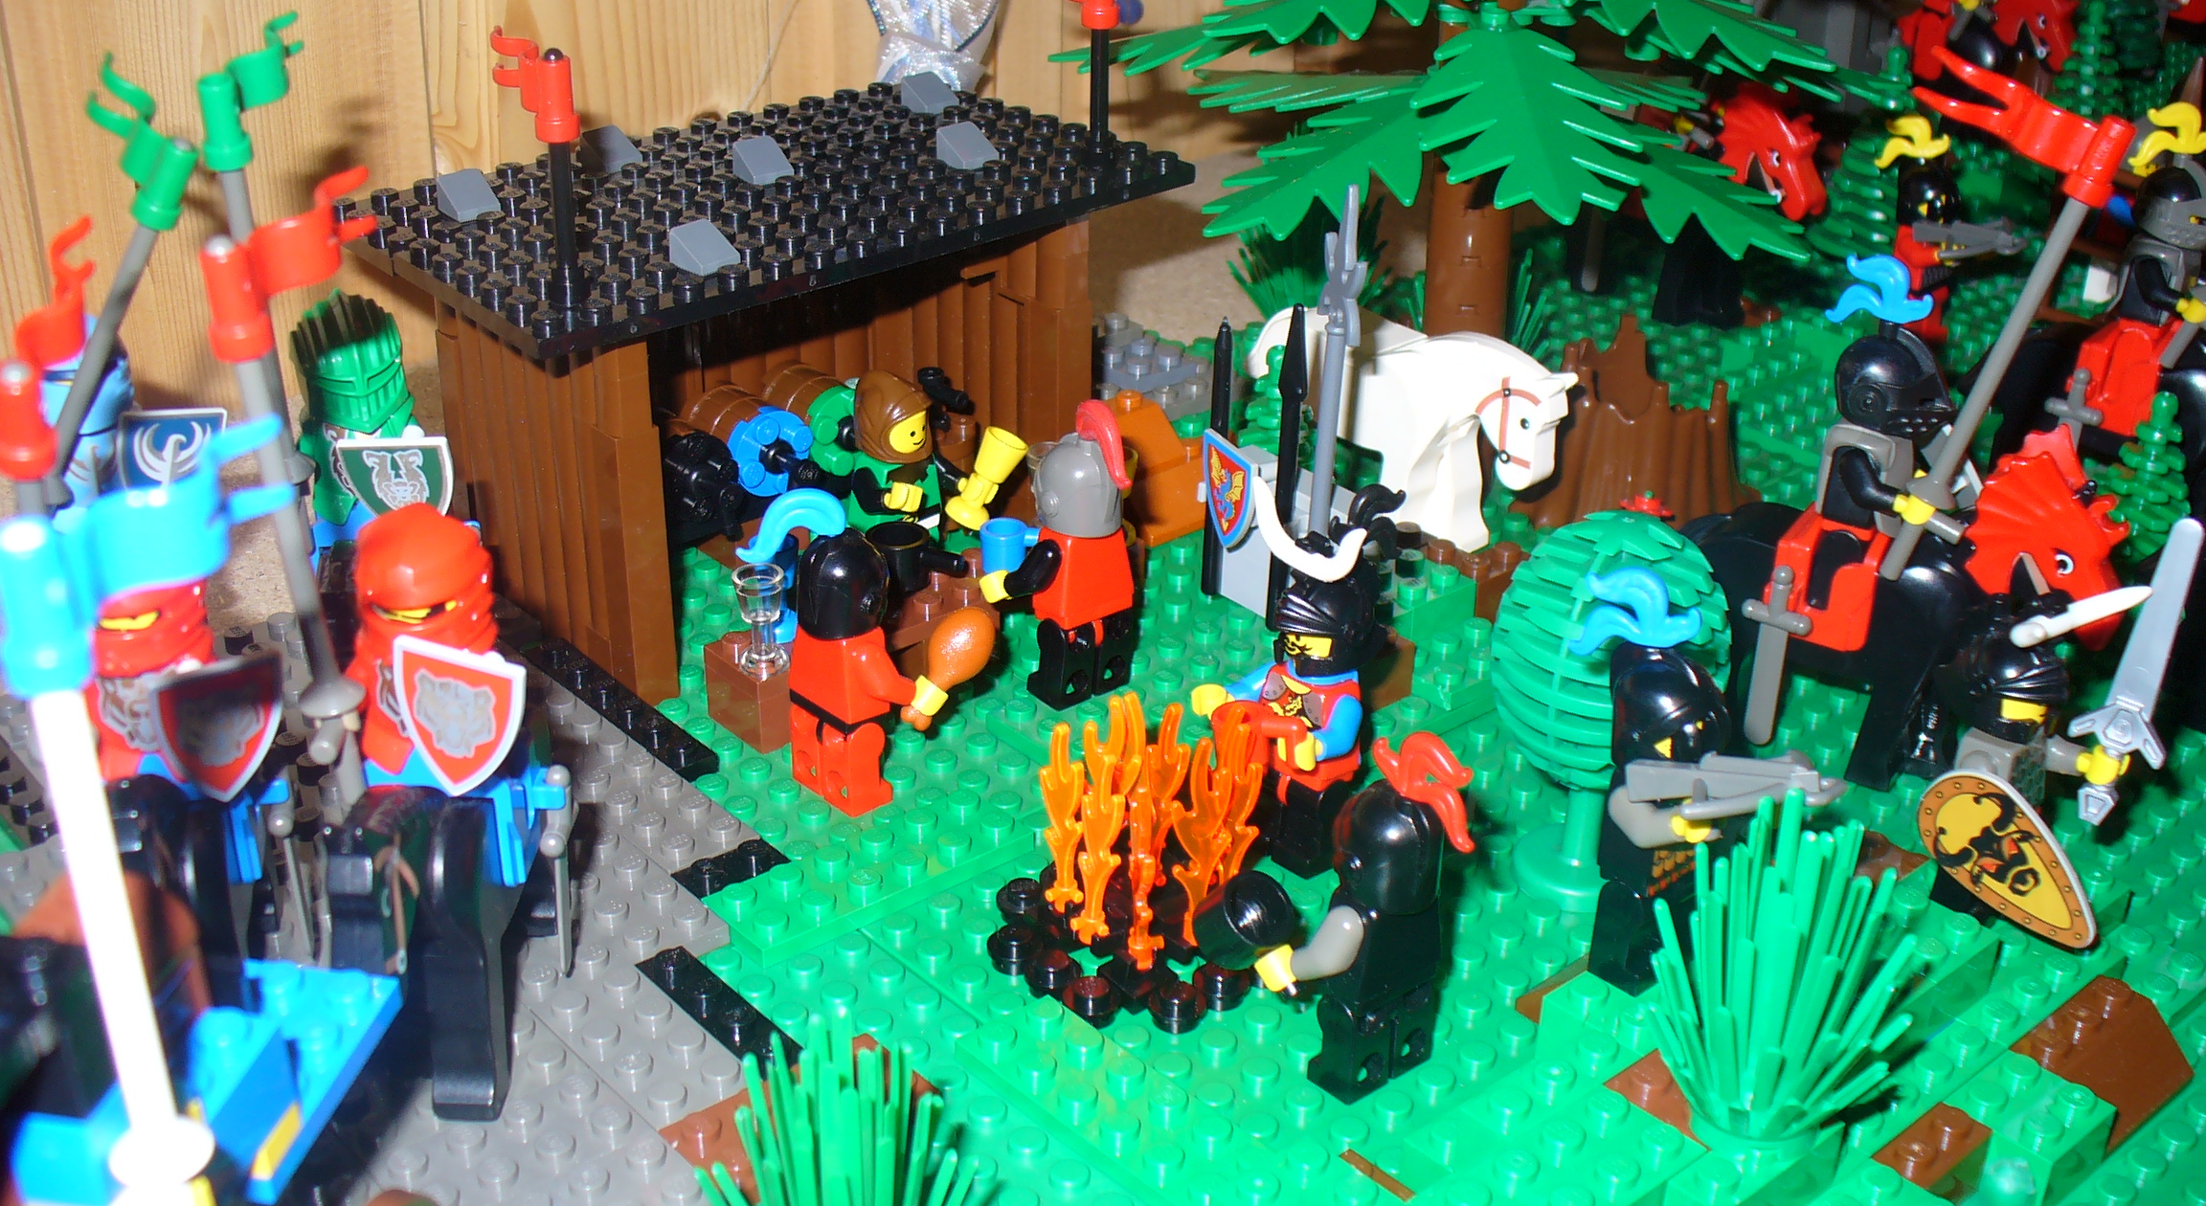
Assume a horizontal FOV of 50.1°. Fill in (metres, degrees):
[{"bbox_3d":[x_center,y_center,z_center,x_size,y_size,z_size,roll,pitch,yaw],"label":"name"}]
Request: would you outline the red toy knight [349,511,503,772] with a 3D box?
[{"bbox_3d":[-0.079,0.012,0.281,0.022,0.043,0.017,0,27,0],"label":"red toy knight"}]

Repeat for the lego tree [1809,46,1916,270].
[{"bbox_3d":[0.182,-0.101,0.556,0.030,0.060,0.030,-21,34,-36],"label":"lego tree"}]

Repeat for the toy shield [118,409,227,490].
[{"bbox_3d":[-0.140,-0.021,0.357,0.015,0.018,0.005,-3,27,-5],"label":"toy shield"}]

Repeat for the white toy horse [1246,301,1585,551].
[{"bbox_3d":[0.051,-0.032,0.404,0.016,0.038,0.070,-21,34,-35],"label":"white toy horse"}]

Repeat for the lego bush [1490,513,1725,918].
[{"bbox_3d":[0.070,0.014,0.330,0.032,0.058,0.032,1,27,0],"label":"lego bush"}]

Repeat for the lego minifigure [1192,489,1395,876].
[{"bbox_3d":[0.028,0.012,0.335,0.020,0.057,0.025,-21,34,-36],"label":"lego minifigure"}]

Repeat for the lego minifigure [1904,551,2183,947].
[{"bbox_3d":[0.126,0.020,0.311,0.026,0.051,0.024,-21,34,-35],"label":"lego minifigure"}]

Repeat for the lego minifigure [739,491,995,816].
[{"bbox_3d":[-0.037,0.005,0.356,0.037,0.052,0.028,-21,34,-36],"label":"lego minifigure"}]

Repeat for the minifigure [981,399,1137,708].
[{"bbox_3d":[-0.005,-0.009,0.373,0.021,0.051,0.025,-21,34,-36],"label":"minifigure"}]

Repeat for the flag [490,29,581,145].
[{"bbox_3d":[-0.085,-0.076,0.346,0.007,0.012,0.027,-21,34,-36],"label":"flag"}]

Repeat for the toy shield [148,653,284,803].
[{"bbox_3d":[-0.112,0.018,0.298,0.015,0.018,0.005,-19,39,-41],"label":"toy shield"}]

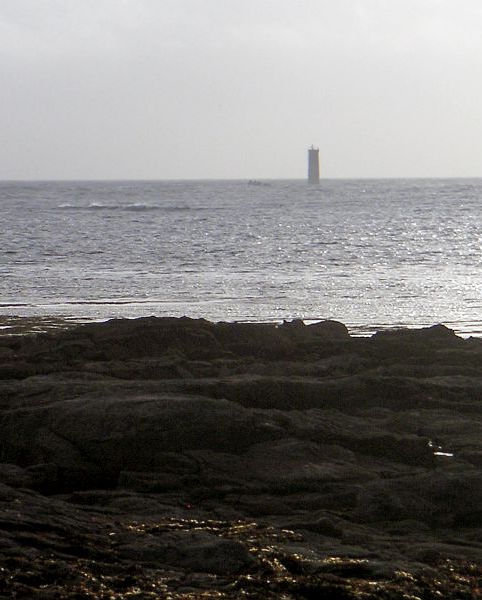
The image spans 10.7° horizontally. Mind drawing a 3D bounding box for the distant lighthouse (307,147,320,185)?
[{"bbox_3d":[41.093,-76.137,1450.000,6.300,21.480,6.300,0,3,2],"label":"distant lighthouse"}]

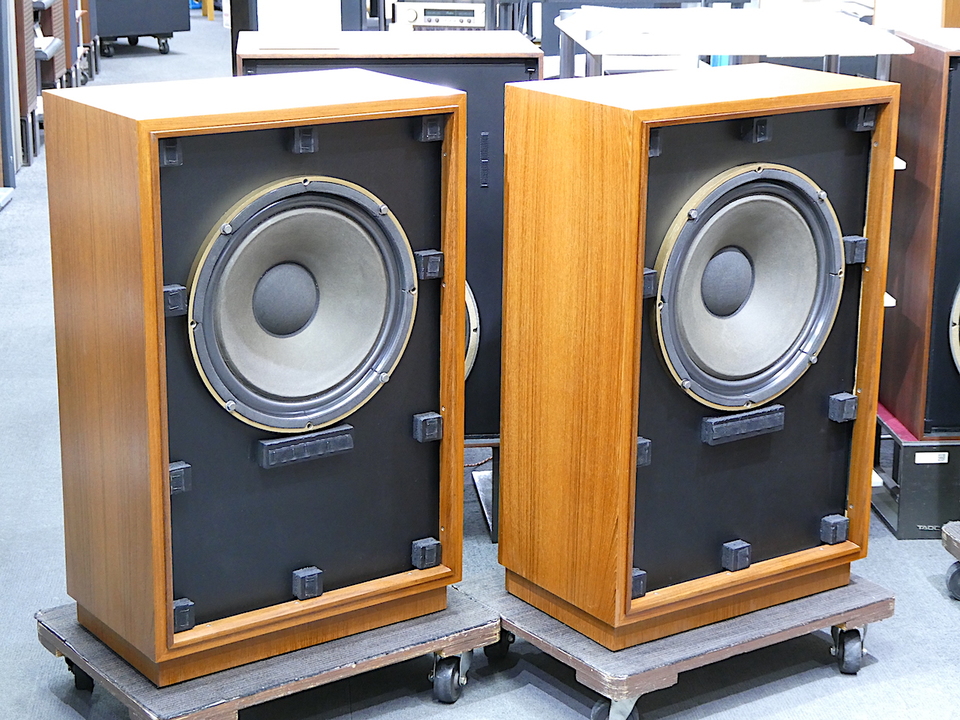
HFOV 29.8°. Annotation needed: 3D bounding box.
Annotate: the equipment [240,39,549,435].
[{"bbox_3d":[-0.185,-0.243,3.566,0.562,0.767,0.353,-1,16,-6],"label":"equipment"}]

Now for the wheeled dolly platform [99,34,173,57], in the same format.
[{"bbox_3d":[-2.301,-2.050,11.557,0.470,0.140,0.610,-9,19,-29],"label":"wheeled dolly platform"}]

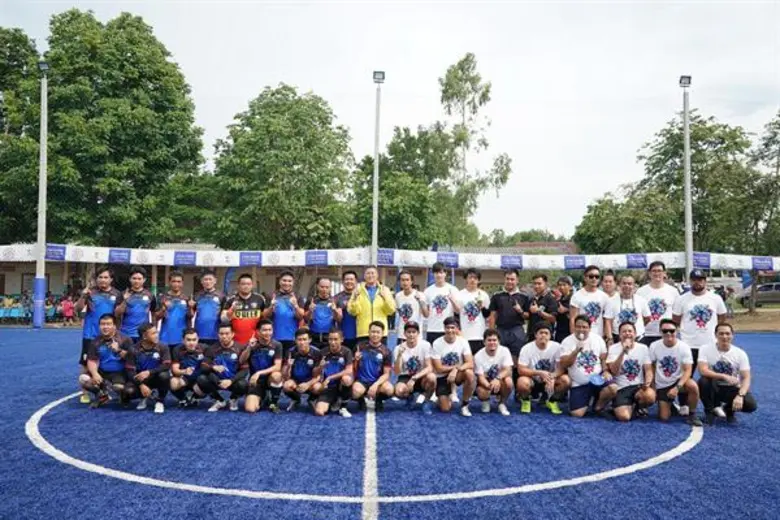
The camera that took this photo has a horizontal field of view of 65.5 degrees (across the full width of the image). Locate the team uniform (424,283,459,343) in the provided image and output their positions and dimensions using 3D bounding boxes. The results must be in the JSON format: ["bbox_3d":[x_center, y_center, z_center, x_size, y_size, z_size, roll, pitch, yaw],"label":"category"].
[{"bbox_3d":[0.675,0.714,7.950,0.460,0.840,0.290,0,-2,5],"label":"team uniform"}]

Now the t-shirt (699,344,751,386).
[{"bbox_3d":[3.832,1.209,6.950,0.530,0.481,0.360,0,-2,25],"label":"t-shirt"}]

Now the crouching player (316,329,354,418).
[{"bbox_3d":[-0.665,1.314,7.316,0.500,0.973,0.750,0,-2,-4],"label":"crouching player"}]

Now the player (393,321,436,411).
[{"bbox_3d":[0.304,1.284,7.467,0.530,1.050,0.700,0,-2,5],"label":"player"}]

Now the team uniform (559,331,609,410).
[{"bbox_3d":[2.270,1.304,7.080,0.560,0.916,0.480,0,-2,12],"label":"team uniform"}]

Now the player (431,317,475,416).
[{"bbox_3d":[0.755,1.251,7.353,0.524,1.105,0.750,0,-2,0],"label":"player"}]

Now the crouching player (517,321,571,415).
[{"bbox_3d":[1.881,1.292,7.437,0.640,1.050,0.700,0,-2,9],"label":"crouching player"}]

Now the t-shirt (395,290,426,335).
[{"bbox_3d":[0.257,0.704,7.980,0.410,0.660,0.280,0,-2,-2],"label":"t-shirt"}]

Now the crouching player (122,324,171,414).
[{"bbox_3d":[-2.993,1.281,7.422,0.585,1.005,0.660,1,-2,-15],"label":"crouching player"}]

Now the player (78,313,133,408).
[{"bbox_3d":[-3.604,1.231,7.623,0.609,1.114,0.700,1,-2,-6],"label":"player"}]

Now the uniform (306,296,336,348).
[{"bbox_3d":[-0.898,0.819,7.950,0.430,0.682,0.290,1,-2,-5],"label":"uniform"}]

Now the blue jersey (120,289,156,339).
[{"bbox_3d":[-3.246,0.691,7.829,0.480,0.660,0.280,1,-2,-10],"label":"blue jersey"}]

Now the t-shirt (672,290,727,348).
[{"bbox_3d":[3.648,0.704,7.150,0.560,0.690,0.340,0,-2,20],"label":"t-shirt"}]

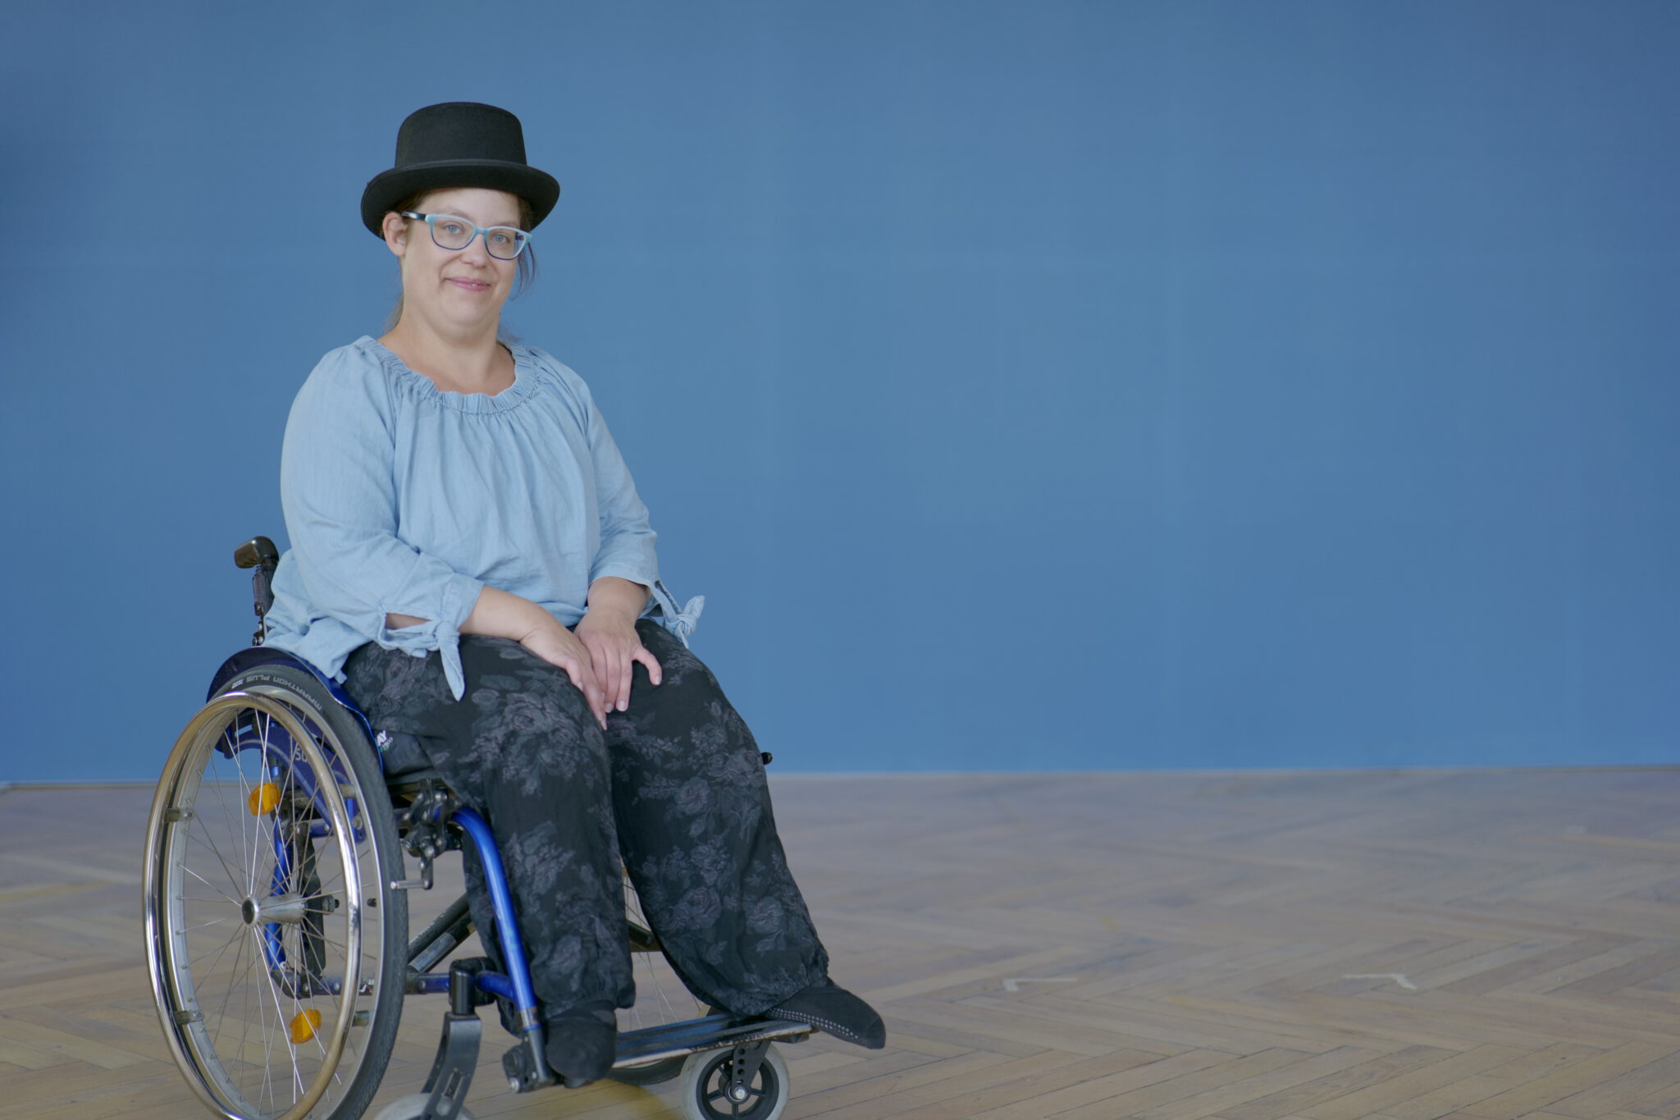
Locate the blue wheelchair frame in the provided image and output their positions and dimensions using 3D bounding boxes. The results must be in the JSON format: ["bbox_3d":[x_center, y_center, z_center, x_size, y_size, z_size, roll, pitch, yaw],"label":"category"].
[{"bbox_3d":[-0.418,0.380,3.010,0.600,0.710,0.790,1,-1,-43],"label":"blue wheelchair frame"}]

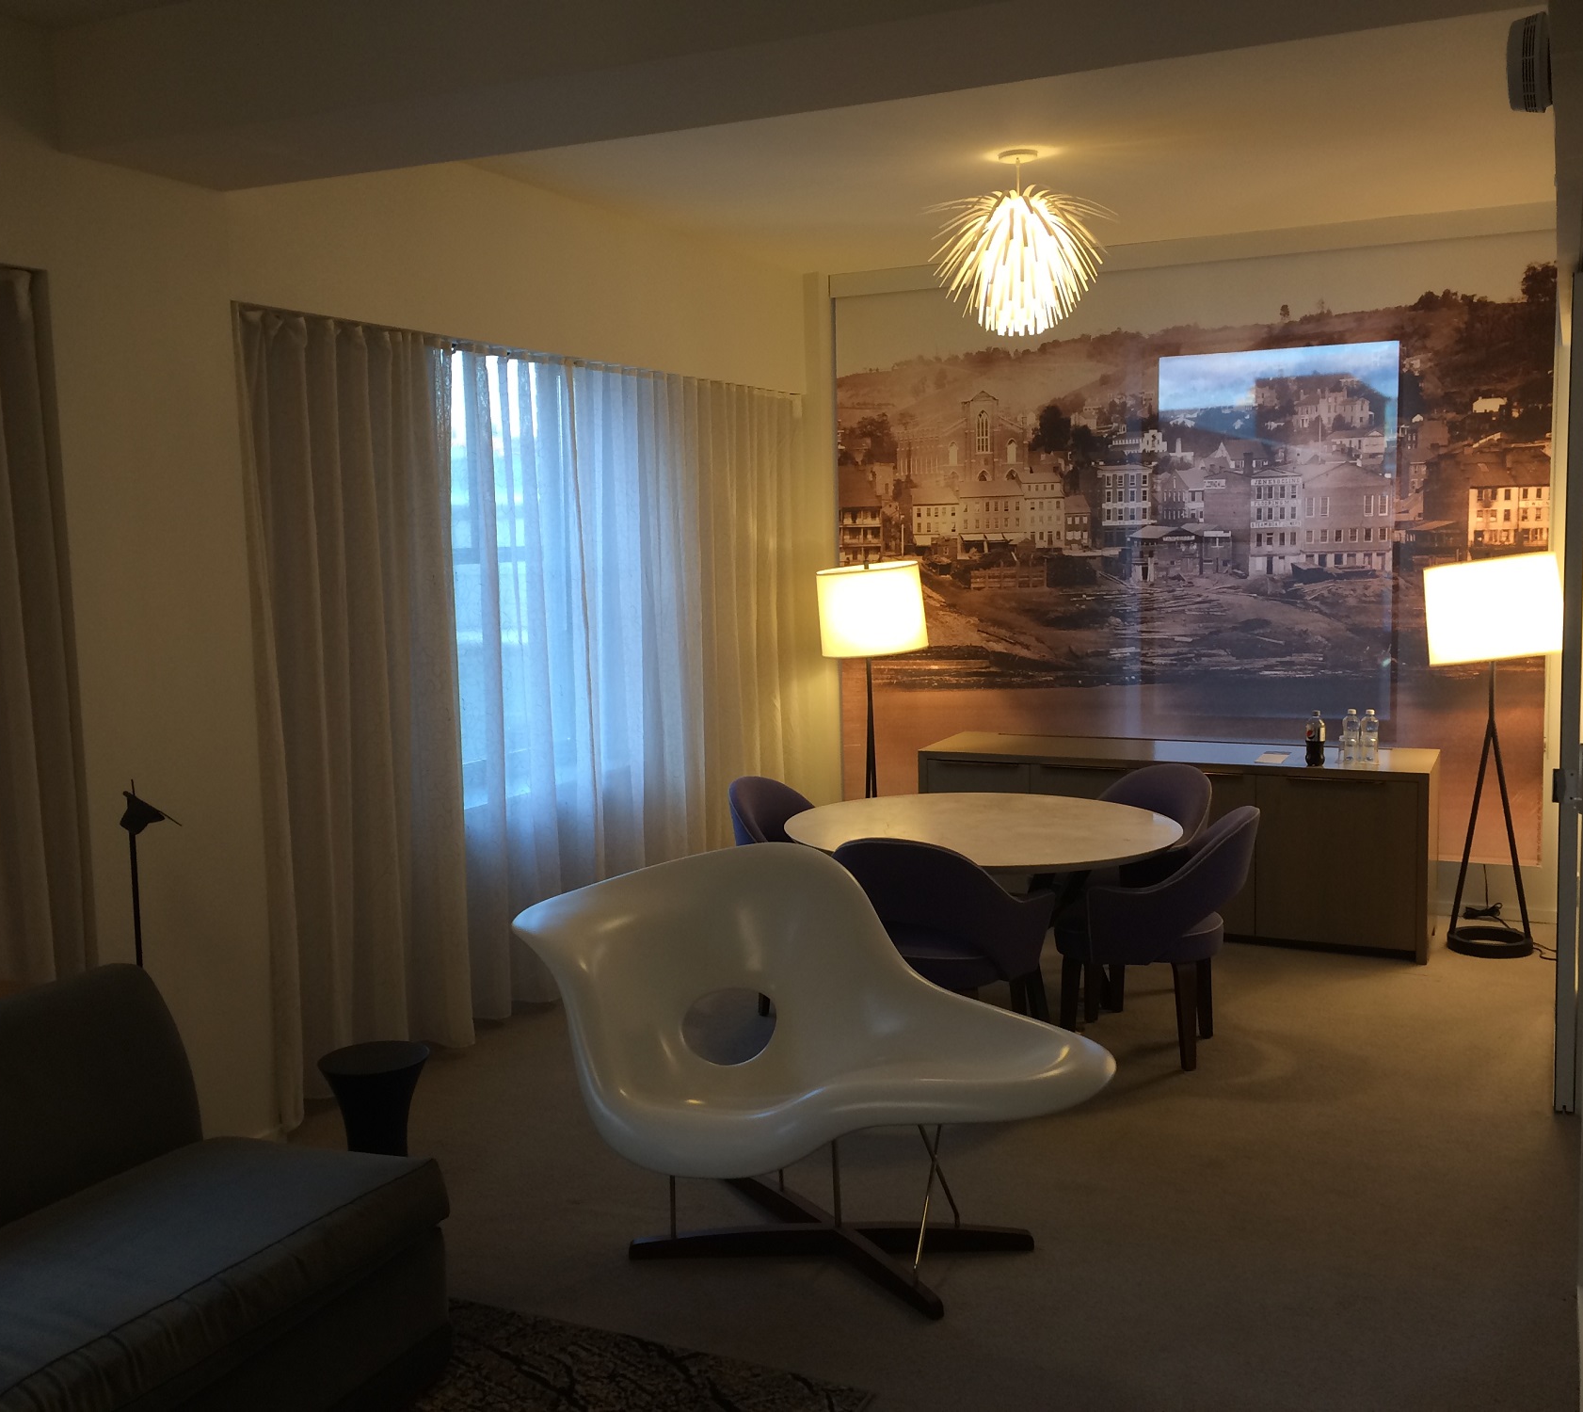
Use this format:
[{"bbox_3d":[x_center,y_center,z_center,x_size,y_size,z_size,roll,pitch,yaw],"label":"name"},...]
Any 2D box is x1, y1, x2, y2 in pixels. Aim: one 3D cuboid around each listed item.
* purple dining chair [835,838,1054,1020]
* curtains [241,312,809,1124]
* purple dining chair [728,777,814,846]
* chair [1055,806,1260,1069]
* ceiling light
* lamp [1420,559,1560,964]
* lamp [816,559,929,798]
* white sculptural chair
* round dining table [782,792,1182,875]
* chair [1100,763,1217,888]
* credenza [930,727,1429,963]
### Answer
[{"bbox_3d":[0.445,0.747,4.779,0.660,0.810,0.620,2,7,25],"label":"purple dining chair"},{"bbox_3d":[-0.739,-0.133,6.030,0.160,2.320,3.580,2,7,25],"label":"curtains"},{"bbox_3d":[0.104,0.673,5.516,0.620,0.810,0.660,2,7,29],"label":"purple dining chair"},{"bbox_3d":[1.157,0.700,5.042,0.620,0.810,0.640,2,7,25],"label":"chair"},{"bbox_3d":[0.735,-1.487,5.112,0.590,0.580,0.590,2,7,25],"label":"ceiling light"},{"bbox_3d":[2.702,0.189,6.069,0.480,1.520,0.480,2,7,25],"label":"lamp"},{"bbox_3d":[0.388,0.129,7.126,0.480,1.520,0.480,2,7,25],"label":"lamp"},{"bbox_3d":[0.030,0.839,3.780,1.500,0.870,0.860,-1,6,6],"label":"white sculptural chair"},{"bbox_3d":[0.618,0.745,5.165,1.260,0.720,1.260,-1,6,0],"label":"round dining table"},{"bbox_3d":[1.145,0.641,5.572,0.620,0.810,0.660,-6,8,-38],"label":"chair"},{"bbox_3d":[1.603,0.548,6.680,2.060,0.725,0.630,2,7,26],"label":"credenza"}]

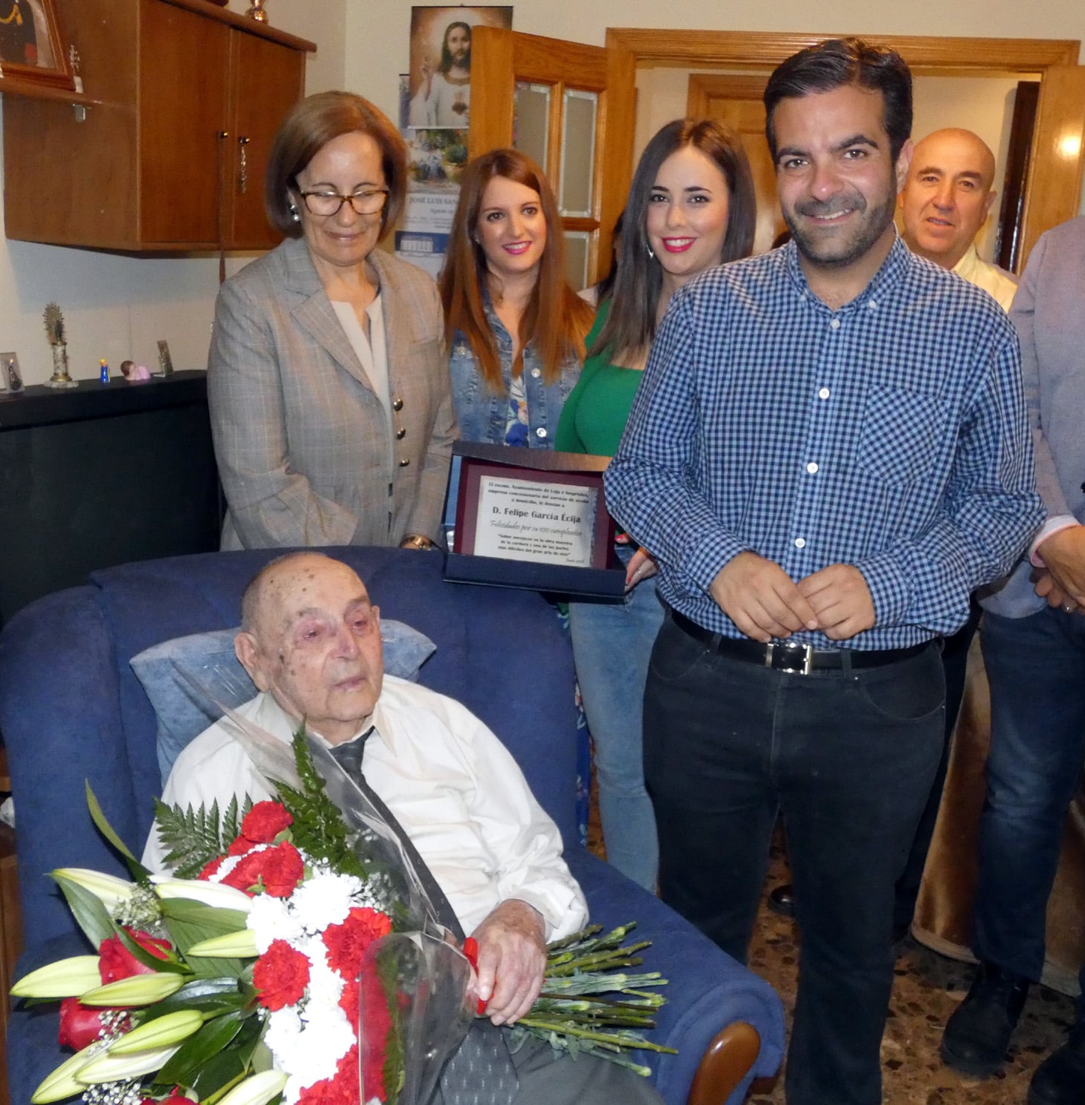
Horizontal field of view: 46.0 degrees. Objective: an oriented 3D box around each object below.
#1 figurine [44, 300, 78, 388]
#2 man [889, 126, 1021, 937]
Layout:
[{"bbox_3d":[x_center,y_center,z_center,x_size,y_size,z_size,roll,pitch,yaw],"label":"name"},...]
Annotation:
[{"bbox_3d":[-0.949,-0.407,2.509,0.048,0.162,0.052,10,15,25],"label":"figurine"},{"bbox_3d":[0.696,0.028,2.521,0.500,1.670,0.340,10,15,26],"label":"man"}]

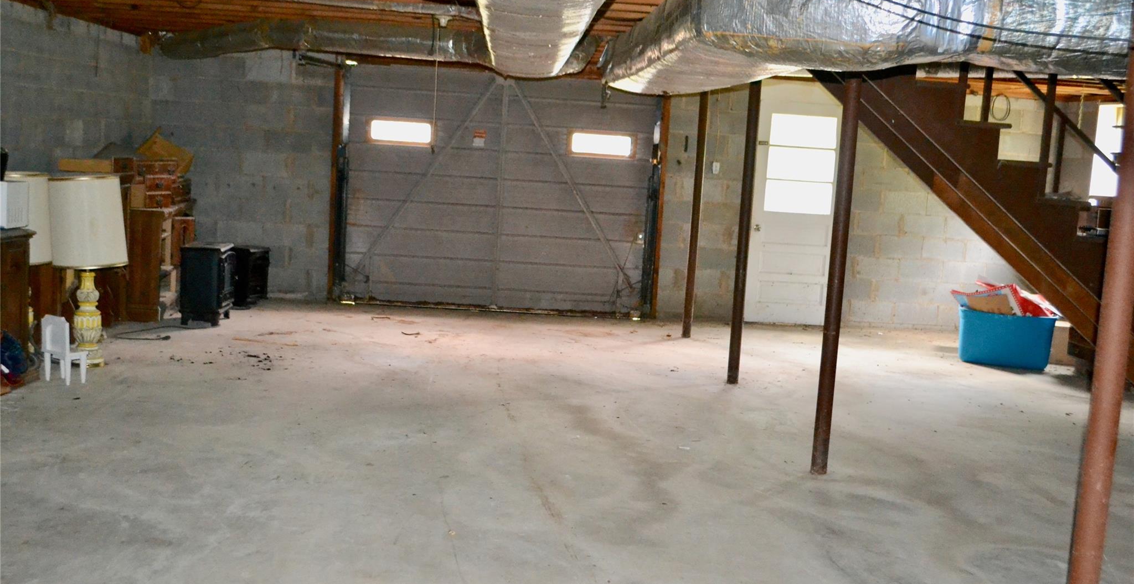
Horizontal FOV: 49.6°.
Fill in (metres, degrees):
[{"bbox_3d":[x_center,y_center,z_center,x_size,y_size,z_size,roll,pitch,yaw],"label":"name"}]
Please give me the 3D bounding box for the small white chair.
[{"bbox_3d":[-2.772,0.313,6.811,0.210,0.372,0.160,7,7,26],"label":"small white chair"}]

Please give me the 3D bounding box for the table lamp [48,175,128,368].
[{"bbox_3d":[-2.846,-0.128,7.314,0.450,1.125,0.450,3,6,-6],"label":"table lamp"}]

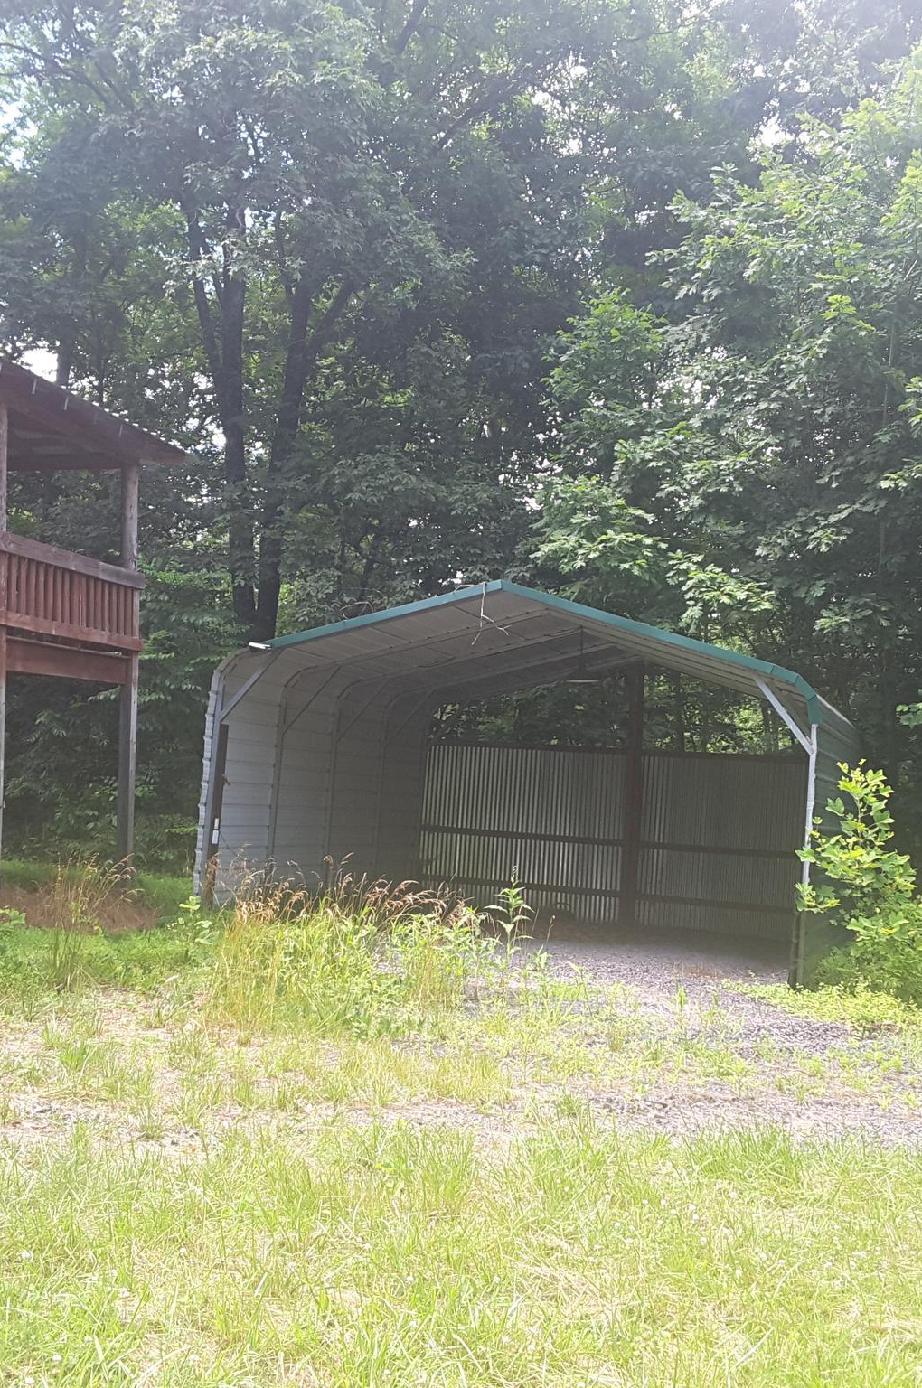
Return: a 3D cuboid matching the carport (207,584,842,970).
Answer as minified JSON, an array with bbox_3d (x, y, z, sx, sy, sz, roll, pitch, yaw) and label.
[{"bbox_3d":[1.310,0.962,18.987,6.080,3.570,6.420,3,-4,18],"label":"carport"}]

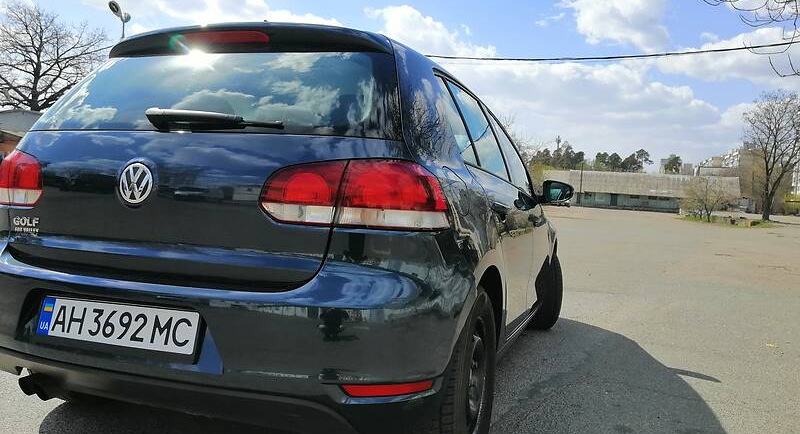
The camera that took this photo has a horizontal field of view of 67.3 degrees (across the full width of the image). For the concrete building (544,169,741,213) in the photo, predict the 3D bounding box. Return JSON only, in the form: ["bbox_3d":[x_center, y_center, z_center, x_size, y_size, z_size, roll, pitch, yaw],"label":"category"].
[{"bbox_3d":[37.014,-3.627,91.419,29.000,5.800,11.000,4,2,39],"label":"concrete building"}]

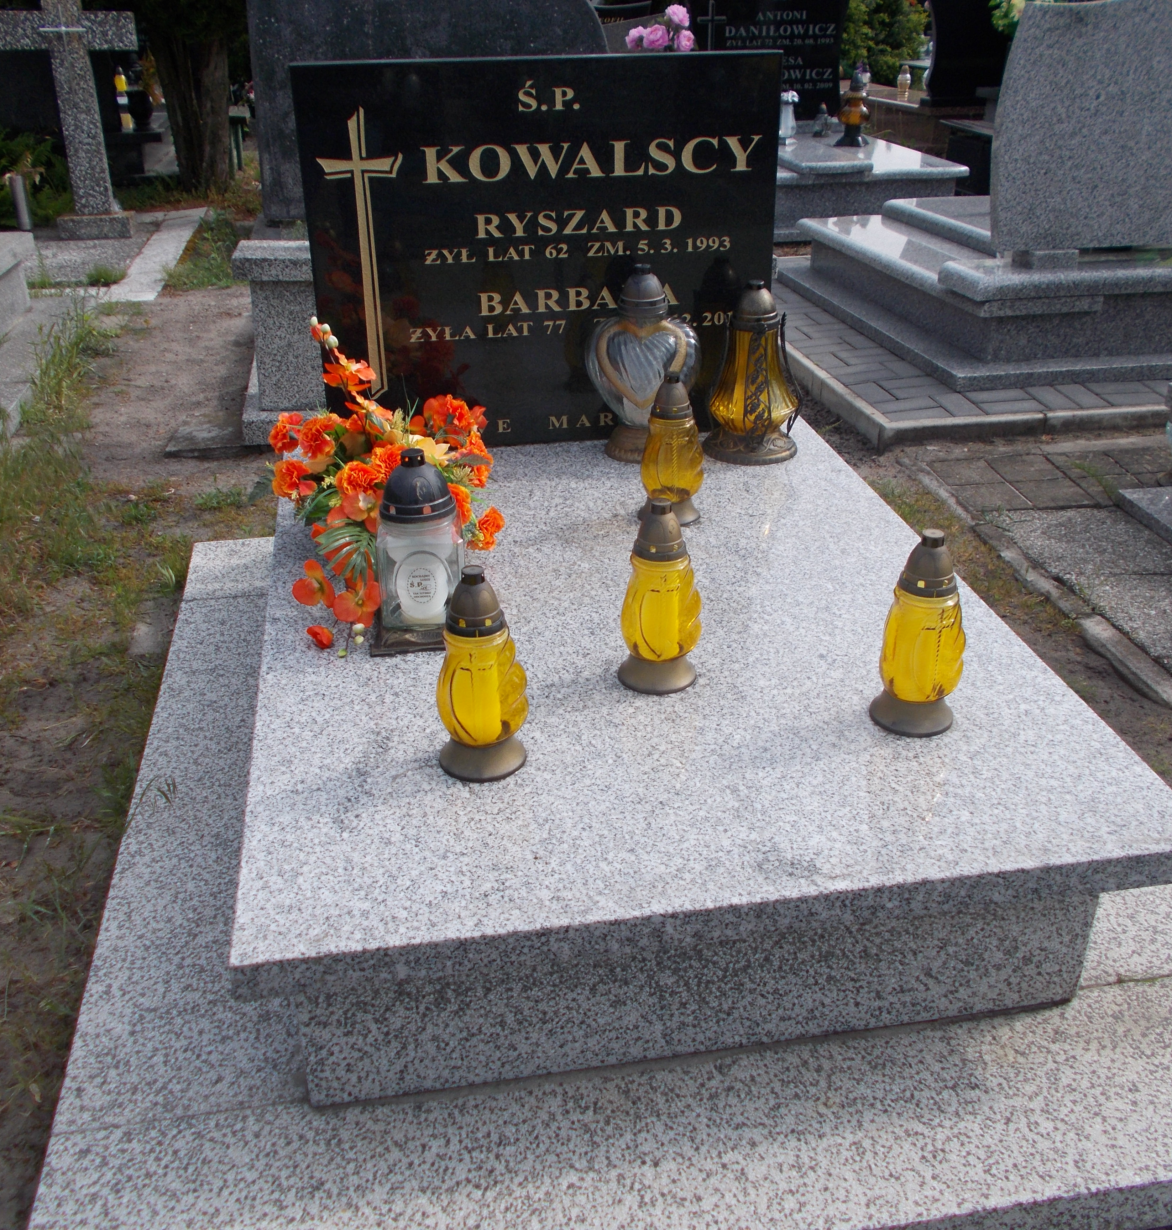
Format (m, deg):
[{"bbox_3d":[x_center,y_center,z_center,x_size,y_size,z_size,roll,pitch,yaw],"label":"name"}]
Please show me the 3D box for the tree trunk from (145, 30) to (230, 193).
[{"bbox_3d":[-2.284,-2.919,7.082,0.460,0.900,0.400,-5,28,-9],"label":"tree trunk"}]

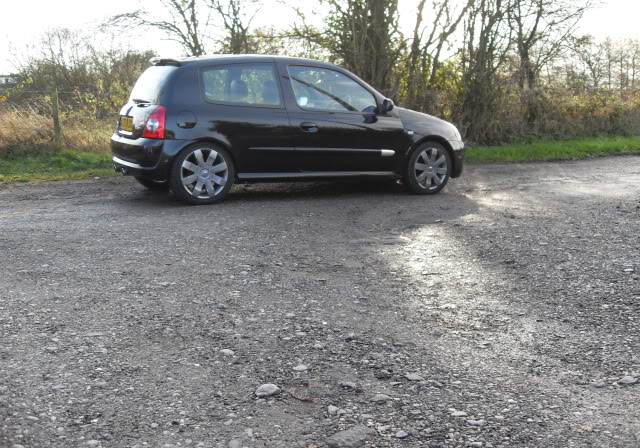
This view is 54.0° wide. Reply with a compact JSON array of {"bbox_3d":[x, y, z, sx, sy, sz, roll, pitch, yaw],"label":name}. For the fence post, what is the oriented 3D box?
[{"bbox_3d":[-4.710,-1.838,11.223,0.110,1.134,0.110,-3,8,-22],"label":"fence post"}]

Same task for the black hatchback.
[{"bbox_3d":[-0.202,-1.031,6.861,3.800,1.420,1.680,-4,9,-28],"label":"black hatchback"}]

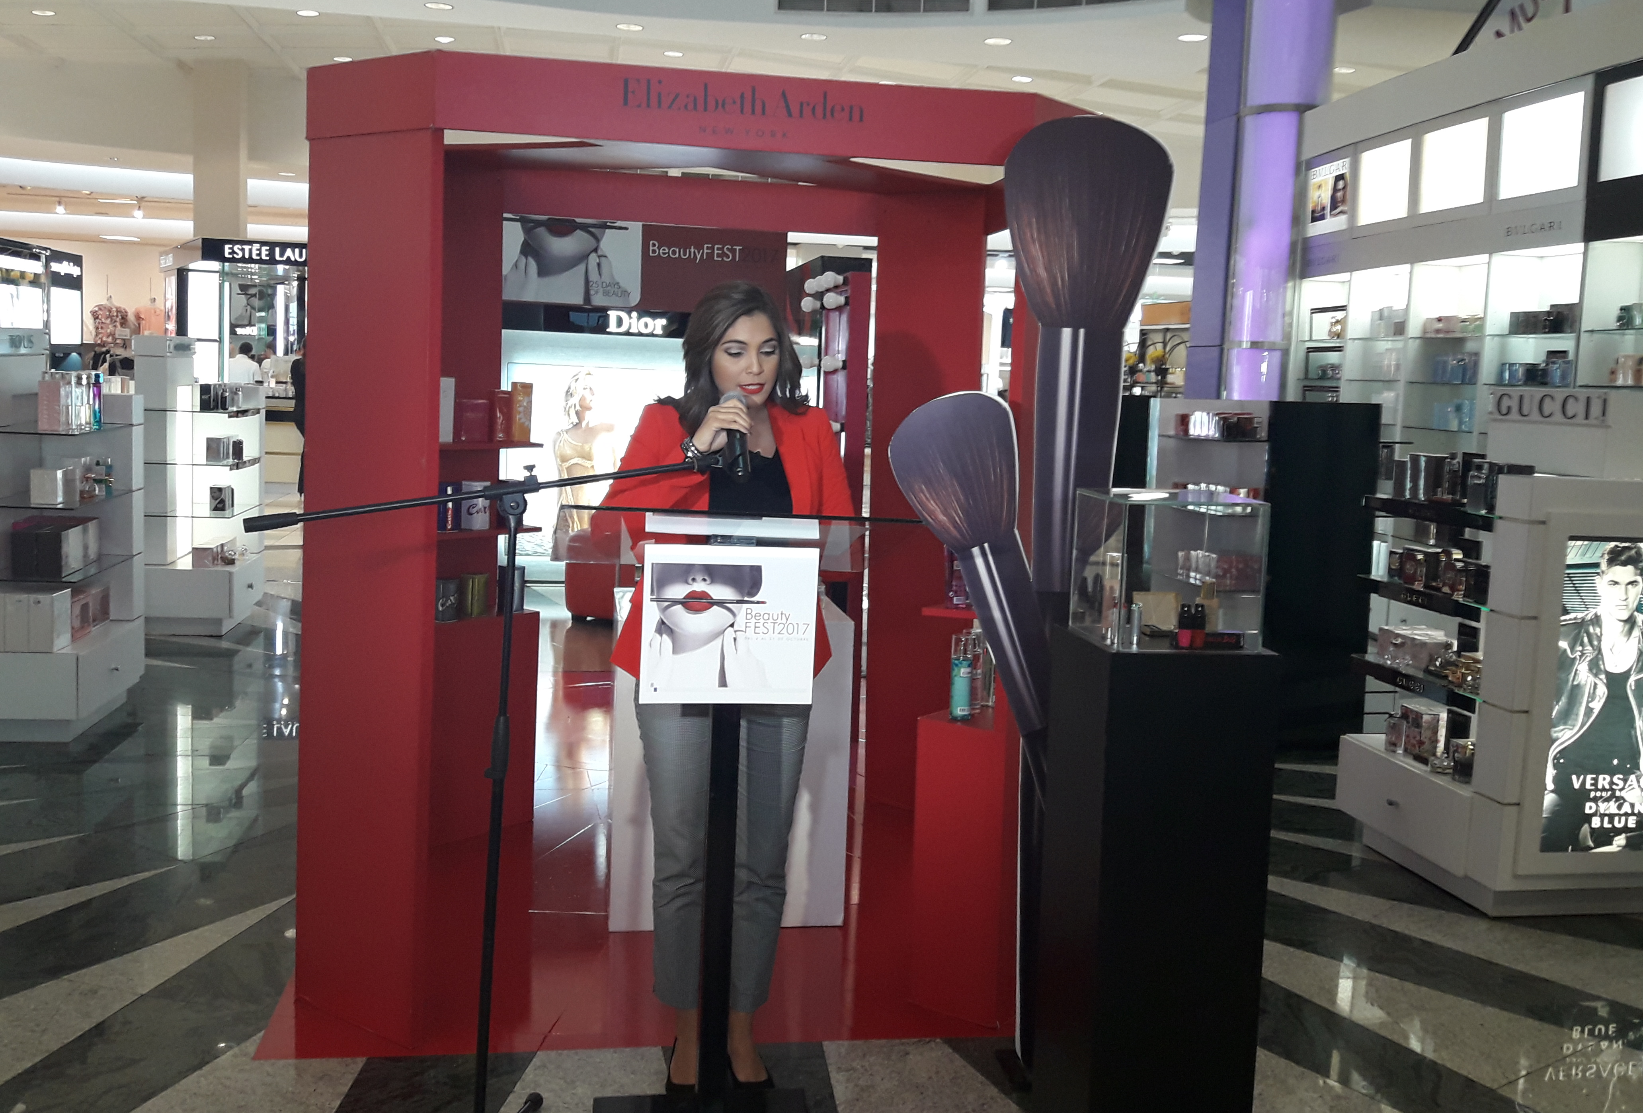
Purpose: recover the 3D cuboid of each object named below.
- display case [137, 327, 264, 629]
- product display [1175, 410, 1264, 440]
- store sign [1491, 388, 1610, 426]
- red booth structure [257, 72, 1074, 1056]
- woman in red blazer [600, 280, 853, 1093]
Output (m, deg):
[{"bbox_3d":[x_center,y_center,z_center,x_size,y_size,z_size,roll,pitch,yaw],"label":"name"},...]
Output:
[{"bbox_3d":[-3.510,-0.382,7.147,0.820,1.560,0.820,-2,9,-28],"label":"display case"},{"bbox_3d":[1.650,-0.543,5.511,0.370,0.125,0.140,1,8,-8],"label":"product display"},{"bbox_3d":[2.204,-0.452,4.022,0.385,0.105,0.030,1,8,-8],"label":"store sign"},{"bbox_3d":[-0.317,-0.062,3.638,1.920,2.100,1.650,1,8,-8],"label":"red booth structure"},{"bbox_3d":[-0.199,0.273,2.794,0.520,1.670,0.380,1,8,-8],"label":"woman in red blazer"}]

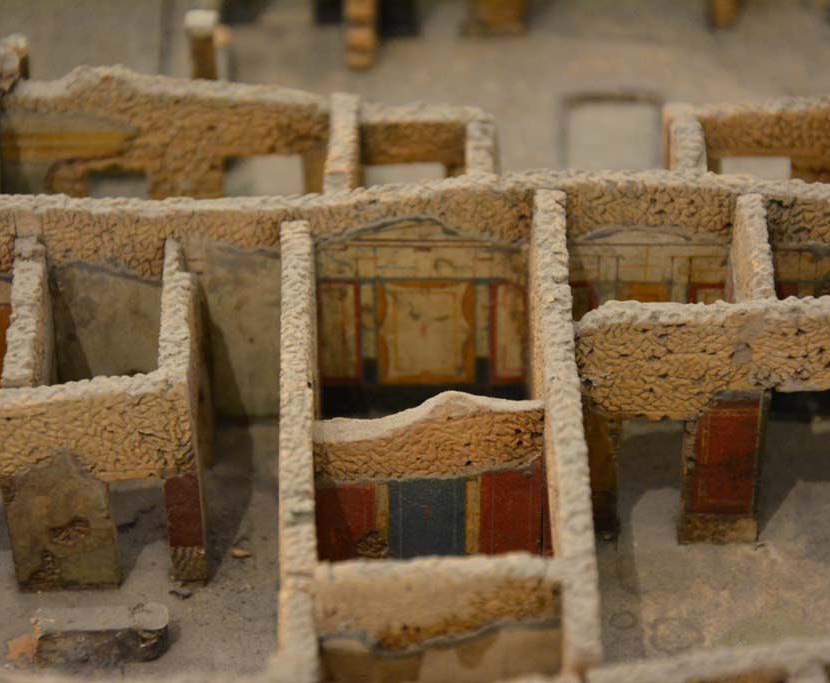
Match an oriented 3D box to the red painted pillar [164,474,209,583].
[{"bbox_3d":[-0.040,0.031,0.780,0.006,0.031,0.006,-4,52,-3],"label":"red painted pillar"}]

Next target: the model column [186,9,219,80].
[{"bbox_3d":[-0.040,-0.052,0.849,0.005,0.027,0.005,0,51,0],"label":"model column"}]

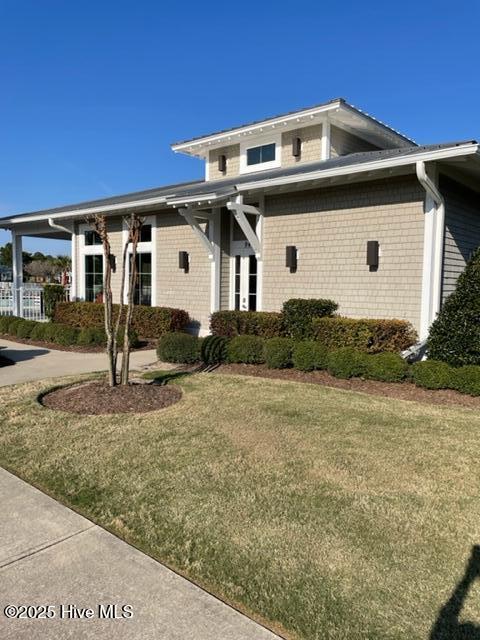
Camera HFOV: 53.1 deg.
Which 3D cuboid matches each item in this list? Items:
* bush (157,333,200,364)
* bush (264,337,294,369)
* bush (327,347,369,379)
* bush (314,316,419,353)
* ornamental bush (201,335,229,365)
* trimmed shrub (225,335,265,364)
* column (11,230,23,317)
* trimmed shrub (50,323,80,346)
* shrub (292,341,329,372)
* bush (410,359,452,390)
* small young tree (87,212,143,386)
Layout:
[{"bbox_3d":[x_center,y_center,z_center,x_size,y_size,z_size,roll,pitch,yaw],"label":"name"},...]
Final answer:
[{"bbox_3d":[-1.201,0.557,9.478,0.785,0.600,0.785,1,4,0],"label":"bush"},{"bbox_3d":[0.812,0.617,9.185,0.613,0.589,0.613,1,4,0],"label":"bush"},{"bbox_3d":[1.881,0.732,8.339,0.674,0.521,0.674,1,4,0],"label":"bush"},{"bbox_3d":[2.385,0.429,9.526,2.159,0.966,0.850,5,6,42],"label":"bush"},{"bbox_3d":[-0.484,0.580,9.515,0.634,0.571,0.634,1,4,0],"label":"ornamental bush"},{"bbox_3d":[0.130,0.584,9.594,0.711,0.571,0.711,1,4,0],"label":"trimmed shrub"},{"bbox_3d":[-9.929,-2.033,21.360,0.330,3.751,0.330,5,6,42],"label":"column"},{"bbox_3d":[-4.290,0.352,11.760,0.711,0.568,0.711,5,6,42],"label":"trimmed shrub"},{"bbox_3d":[1.312,0.666,8.824,0.620,0.562,0.620,1,4,0],"label":"shrub"},{"bbox_3d":[3.008,0.861,7.499,0.606,0.426,0.606,5,6,42],"label":"bush"},{"bbox_3d":[-1.862,-0.293,7.118,0.820,2.544,0.650,1,4,0],"label":"small young tree"}]

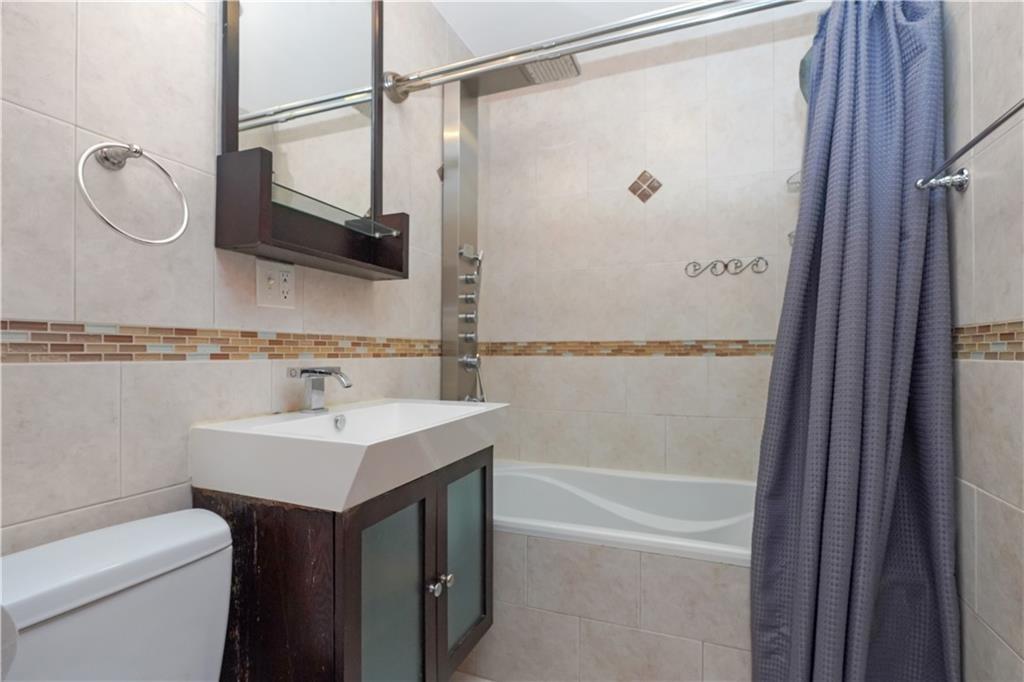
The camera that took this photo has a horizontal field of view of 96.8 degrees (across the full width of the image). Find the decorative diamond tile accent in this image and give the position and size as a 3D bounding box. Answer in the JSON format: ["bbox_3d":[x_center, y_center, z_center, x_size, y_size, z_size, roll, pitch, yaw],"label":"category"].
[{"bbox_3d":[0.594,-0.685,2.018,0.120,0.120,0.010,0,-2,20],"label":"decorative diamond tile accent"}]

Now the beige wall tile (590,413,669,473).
[{"bbox_3d":[0.518,0.451,2.047,0.339,0.249,0.012,0,-1,20],"label":"beige wall tile"}]

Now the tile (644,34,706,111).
[{"bbox_3d":[0.720,-1.173,2.012,0.252,0.276,0.012,0,-1,20],"label":"tile"}]

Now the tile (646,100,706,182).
[{"bbox_3d":[0.720,-0.861,2.004,0.252,0.339,0.012,0,-1,20],"label":"tile"}]

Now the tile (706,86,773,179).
[{"bbox_3d":[0.960,-0.863,1.916,0.252,0.339,0.012,0,-1,20],"label":"tile"}]

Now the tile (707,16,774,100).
[{"bbox_3d":[0.960,-1.175,1.924,0.252,0.276,0.012,0,-1,20],"label":"tile"}]

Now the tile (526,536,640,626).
[{"bbox_3d":[0.211,0.718,1.378,0.339,0.224,0.012,0,-1,20],"label":"tile"}]

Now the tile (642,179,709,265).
[{"bbox_3d":[0.720,-0.517,1.996,0.252,0.339,0.012,0,-1,20],"label":"tile"}]

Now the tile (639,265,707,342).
[{"bbox_3d":[0.720,-0.173,1.988,0.252,0.339,0.012,0,-1,20],"label":"tile"}]

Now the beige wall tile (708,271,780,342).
[{"bbox_3d":[0.944,-0.174,1.876,0.248,0.340,0.010,0,-2,20],"label":"beige wall tile"}]

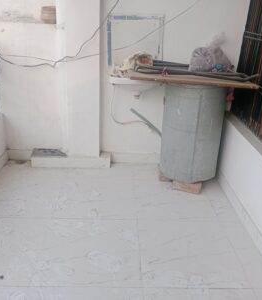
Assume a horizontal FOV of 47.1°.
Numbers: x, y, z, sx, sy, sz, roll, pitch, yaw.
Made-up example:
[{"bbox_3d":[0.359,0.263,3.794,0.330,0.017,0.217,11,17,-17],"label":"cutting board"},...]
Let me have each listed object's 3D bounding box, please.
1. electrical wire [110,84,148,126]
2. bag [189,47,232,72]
[{"bbox_3d":[-0.018,-0.400,2.683,0.322,0.361,0.090,1,23,-2],"label":"electrical wire"},{"bbox_3d":[0.638,-0.727,2.428,0.333,0.220,0.260,1,23,-2],"label":"bag"}]

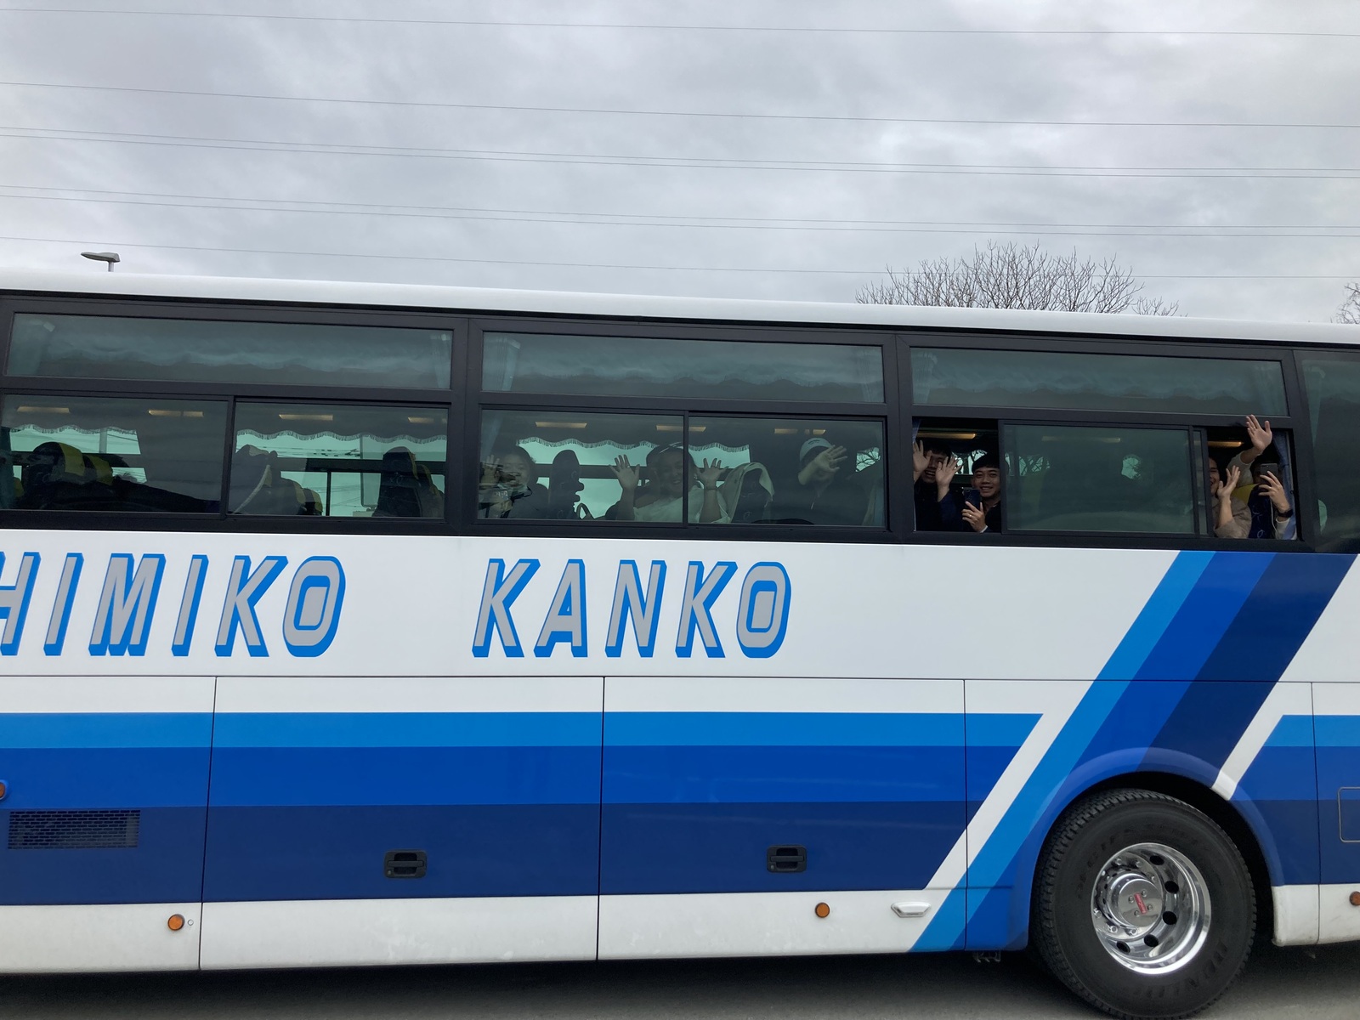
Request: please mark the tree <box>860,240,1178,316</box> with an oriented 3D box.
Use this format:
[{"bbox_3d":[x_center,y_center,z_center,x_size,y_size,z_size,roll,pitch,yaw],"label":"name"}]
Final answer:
[{"bbox_3d":[4.489,-0.052,14.452,5.600,7.206,5.600,-1,-8,17],"label":"tree"}]

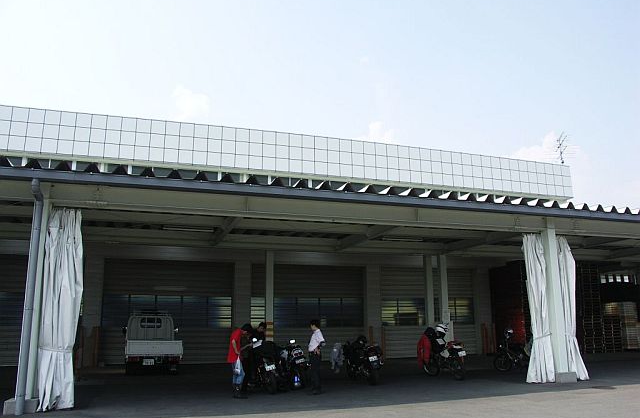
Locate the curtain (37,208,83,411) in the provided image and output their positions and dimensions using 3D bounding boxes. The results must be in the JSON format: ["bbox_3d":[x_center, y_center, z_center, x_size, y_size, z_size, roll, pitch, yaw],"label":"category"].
[{"bbox_3d":[-4.907,1.854,9.849,0.650,3.800,0.360,4,-12,-18],"label":"curtain"}]

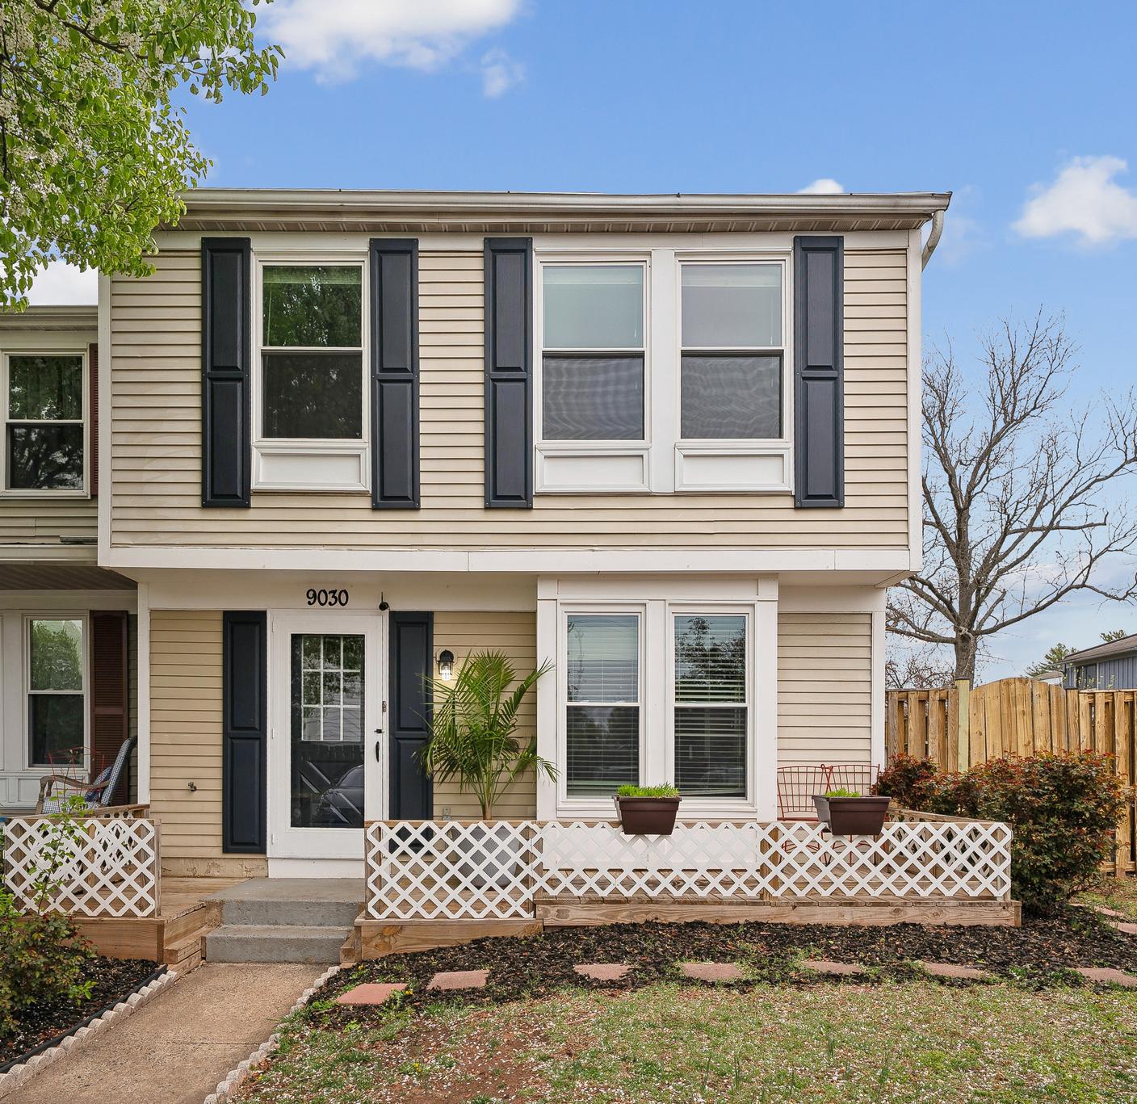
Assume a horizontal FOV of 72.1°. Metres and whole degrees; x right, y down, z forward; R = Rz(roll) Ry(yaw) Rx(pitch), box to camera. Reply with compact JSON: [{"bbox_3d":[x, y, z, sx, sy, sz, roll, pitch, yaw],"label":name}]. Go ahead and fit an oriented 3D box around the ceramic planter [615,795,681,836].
[{"bbox_3d":[0.562,1.849,5.480,0.435,0.260,0.300,0,-2,0],"label":"ceramic planter"}]

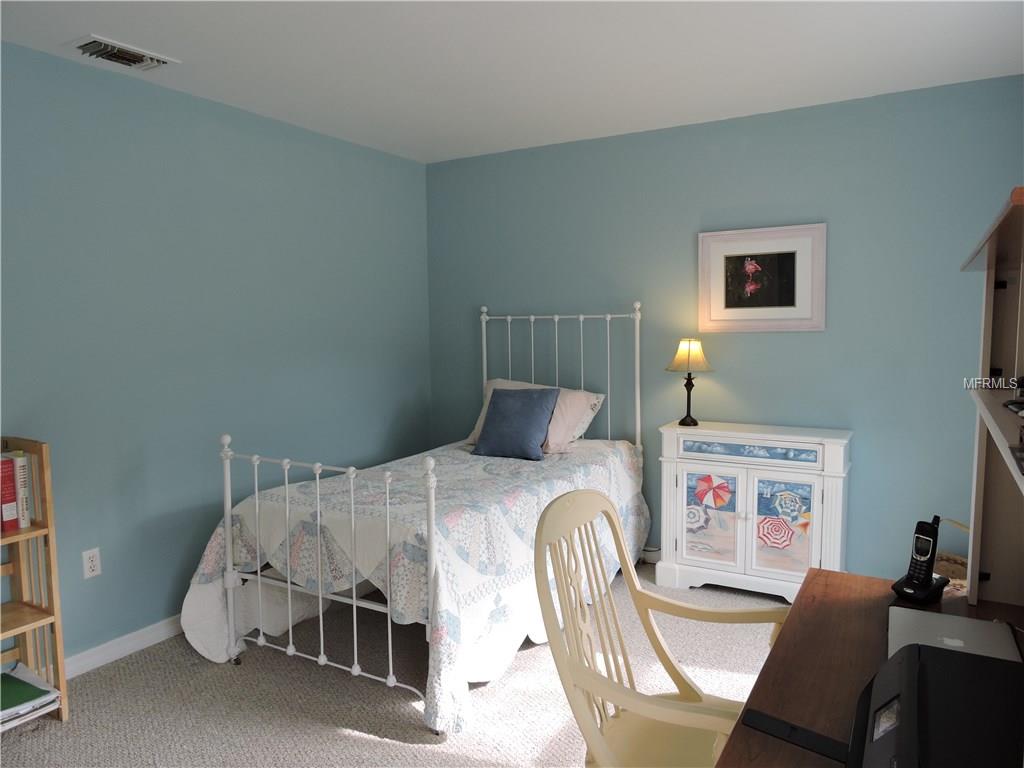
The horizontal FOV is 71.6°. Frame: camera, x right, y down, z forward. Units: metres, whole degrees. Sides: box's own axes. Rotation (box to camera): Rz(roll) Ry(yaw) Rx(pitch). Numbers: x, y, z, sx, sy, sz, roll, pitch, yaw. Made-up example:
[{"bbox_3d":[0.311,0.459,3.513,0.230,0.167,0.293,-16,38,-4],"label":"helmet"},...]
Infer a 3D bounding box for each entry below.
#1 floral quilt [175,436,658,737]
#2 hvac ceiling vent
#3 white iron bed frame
[{"bbox_3d":[-0.261,0.755,3.514,1.390,0.690,1.990,2,6,31],"label":"floral quilt"},{"bbox_3d":[-1.489,-1.246,2.708,0.205,0.020,0.345,2,6,31],"label":"hvac ceiling vent"},{"bbox_3d":[-0.213,0.354,3.479,1.075,1.494,2.000,2,6,31],"label":"white iron bed frame"}]

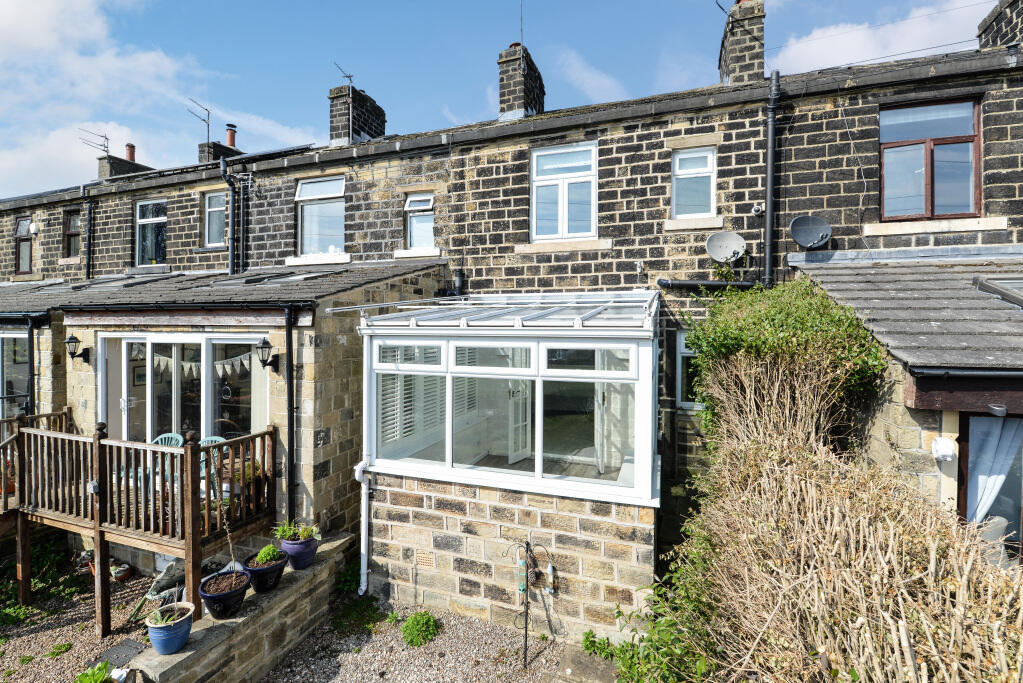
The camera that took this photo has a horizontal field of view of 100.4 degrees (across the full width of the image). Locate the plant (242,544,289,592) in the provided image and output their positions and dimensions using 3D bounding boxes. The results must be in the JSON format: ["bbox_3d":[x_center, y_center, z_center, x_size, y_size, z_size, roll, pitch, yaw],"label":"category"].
[{"bbox_3d":[-2.188,1.998,3.805,0.346,0.345,0.346,1,1,17],"label":"plant"}]

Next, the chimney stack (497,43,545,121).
[{"bbox_3d":[0.234,-6.167,10.954,0.617,1.764,1.617,1,1,17],"label":"chimney stack"}]

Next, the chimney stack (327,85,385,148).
[{"bbox_3d":[-4.434,-6.134,12.383,0.715,1.646,1.568,1,1,17],"label":"chimney stack"}]

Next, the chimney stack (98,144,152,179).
[{"bbox_3d":[-13.235,-6.143,14.842,0.562,1.400,1.529,1,2,17],"label":"chimney stack"}]

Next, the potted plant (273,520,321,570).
[{"bbox_3d":[-2.160,2.079,4.351,0.404,0.434,0.385,1,2,17],"label":"potted plant"}]

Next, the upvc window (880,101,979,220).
[{"bbox_3d":[5.382,-2.325,5.496,1.020,1.500,0.100,1,1,17],"label":"upvc window"}]

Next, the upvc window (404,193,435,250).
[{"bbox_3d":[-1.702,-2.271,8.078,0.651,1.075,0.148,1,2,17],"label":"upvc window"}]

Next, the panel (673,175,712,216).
[{"bbox_3d":[2.864,-2.290,6.718,0.549,0.637,0.029,1,1,17],"label":"panel"}]

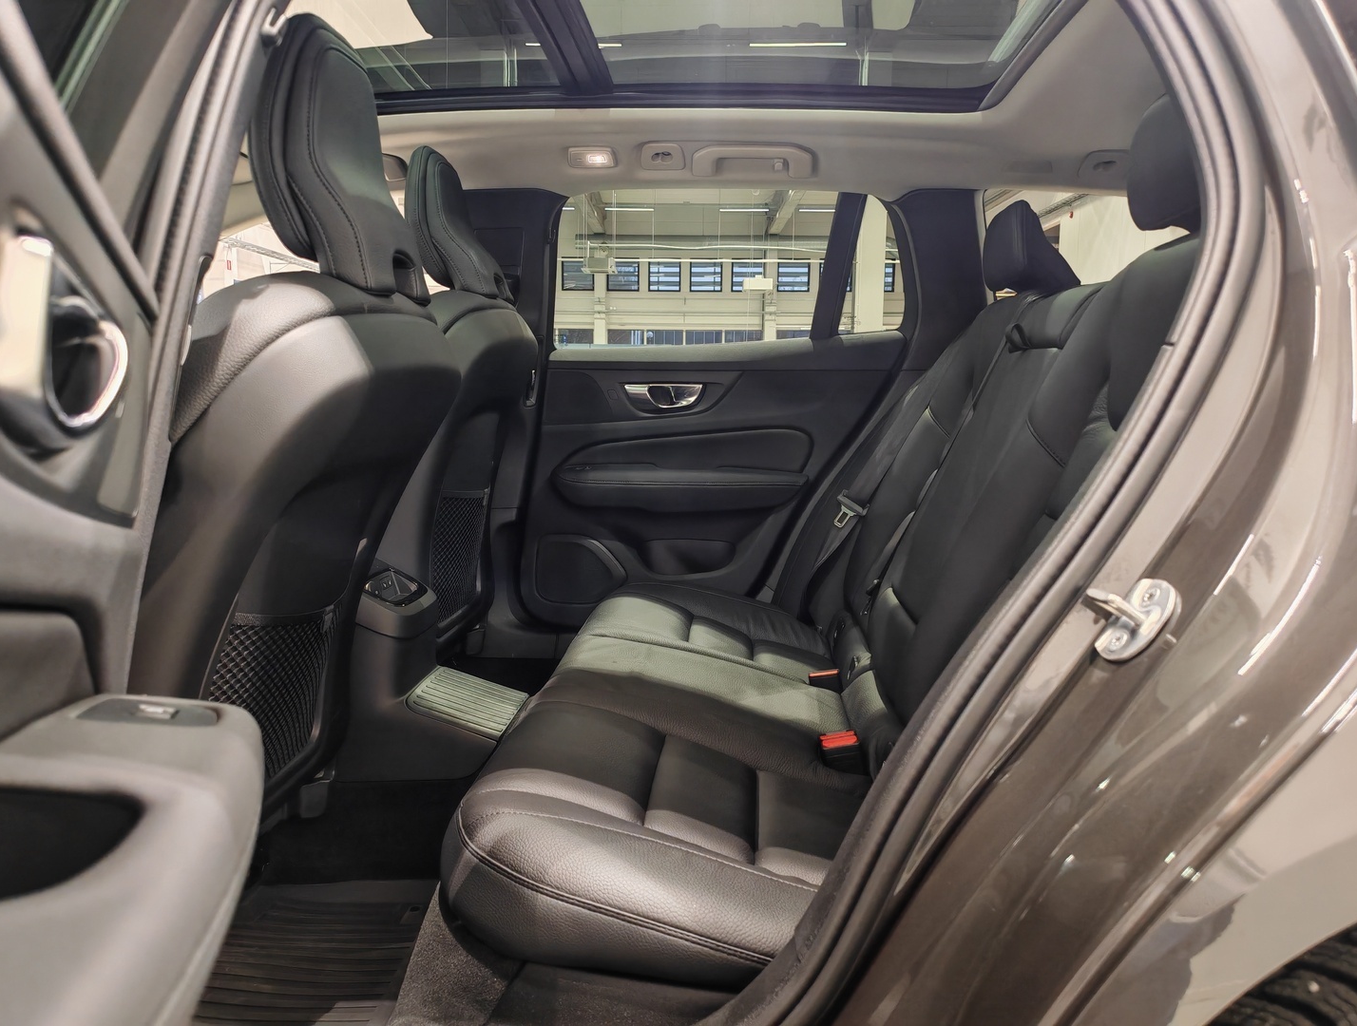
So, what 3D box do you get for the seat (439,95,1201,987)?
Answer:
[{"bbox_3d":[0.231,-0.061,1.534,0.927,0.927,1.277,1,7,3],"label":"seat"}]

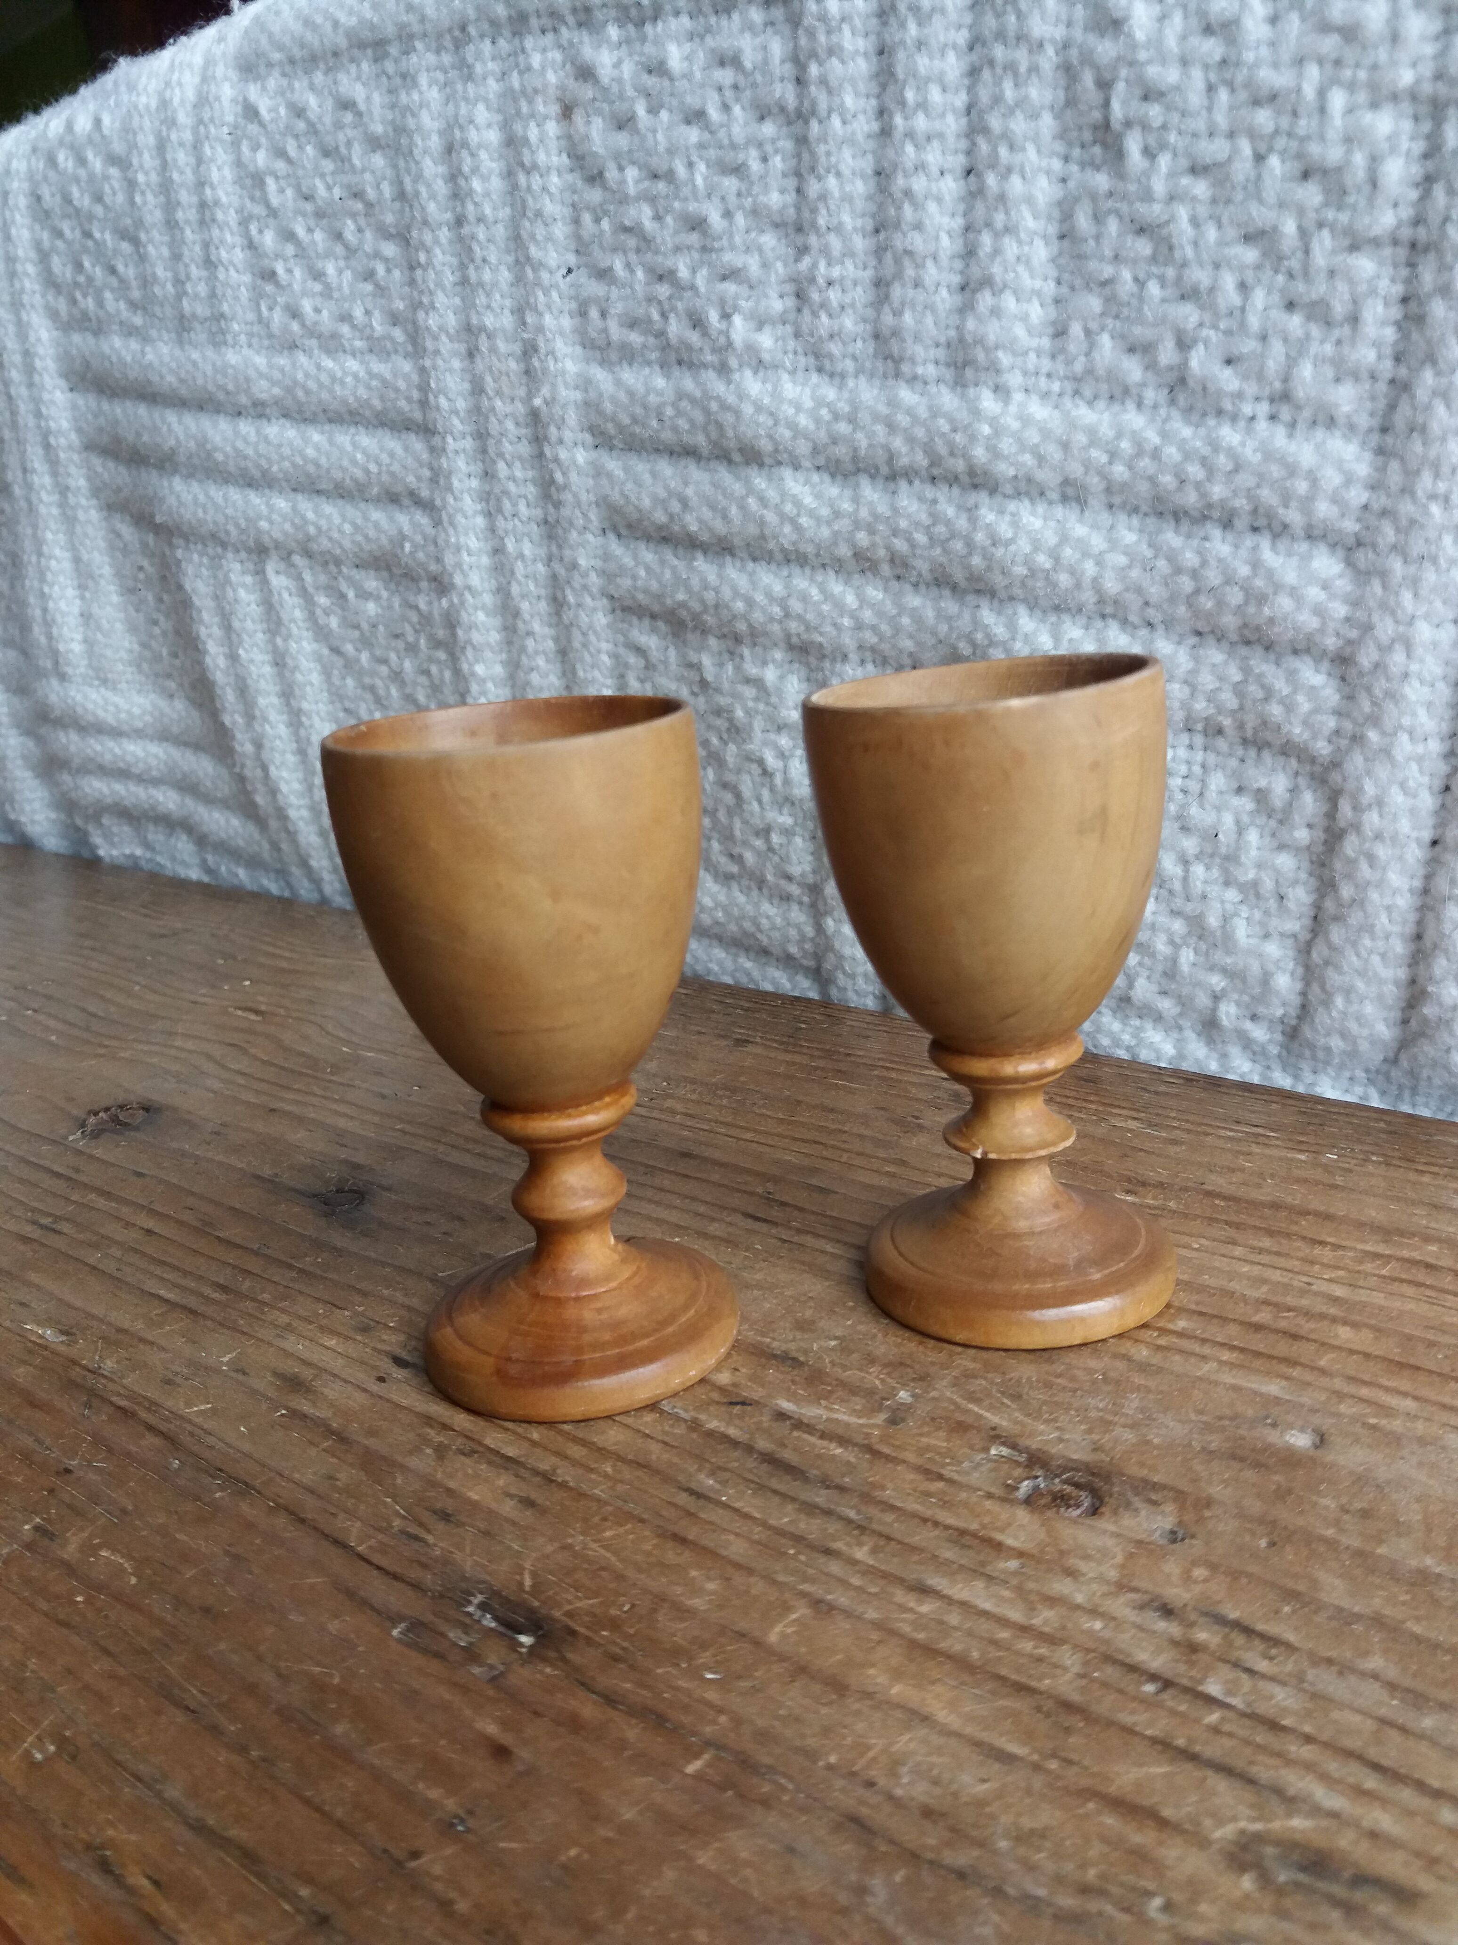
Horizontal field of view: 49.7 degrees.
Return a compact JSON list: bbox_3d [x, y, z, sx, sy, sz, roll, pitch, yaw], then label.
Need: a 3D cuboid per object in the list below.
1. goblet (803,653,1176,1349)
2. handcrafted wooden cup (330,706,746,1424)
[{"bbox_3d":[0.043,0.003,0.249,0.054,0.098,0.054,-6,17,2],"label":"goblet"},{"bbox_3d":[-0.029,0.011,0.244,0.056,0.100,0.056,-6,16,0],"label":"handcrafted wooden cup"}]

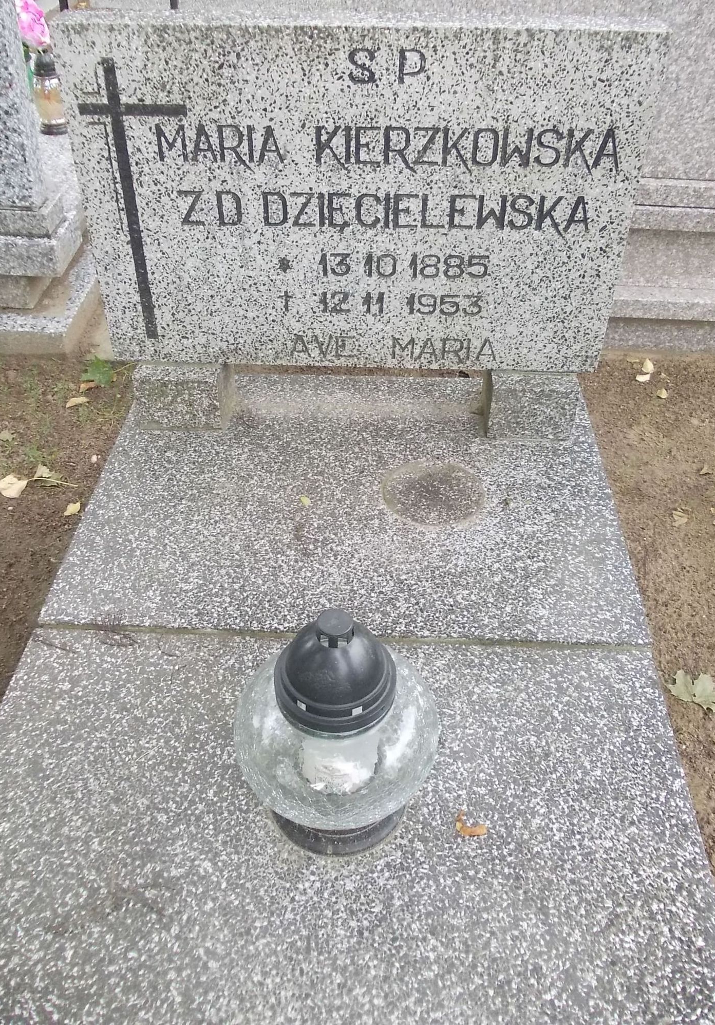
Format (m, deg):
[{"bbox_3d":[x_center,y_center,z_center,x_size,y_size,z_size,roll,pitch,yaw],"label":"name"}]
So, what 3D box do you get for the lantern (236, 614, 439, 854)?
[{"bbox_3d":[-0.019,0.191,0.783,0.195,0.250,0.195,2,39,2],"label":"lantern"}]

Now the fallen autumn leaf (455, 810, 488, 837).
[{"bbox_3d":[0.112,0.312,0.824,0.032,0.010,0.022,26,45,28],"label":"fallen autumn leaf"}]

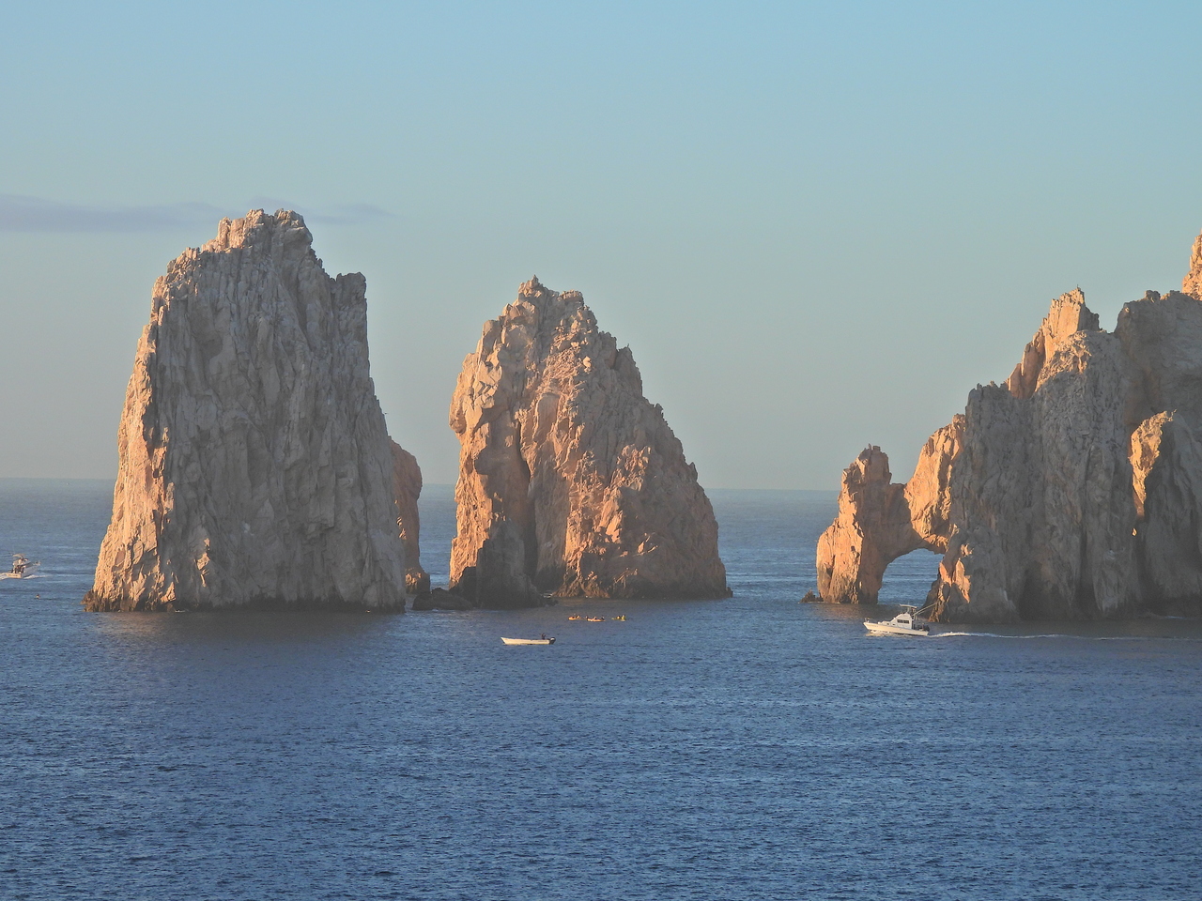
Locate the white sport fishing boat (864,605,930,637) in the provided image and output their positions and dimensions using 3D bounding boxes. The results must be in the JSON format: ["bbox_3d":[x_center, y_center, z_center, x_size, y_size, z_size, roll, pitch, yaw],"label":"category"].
[{"bbox_3d":[46.426,26.708,925.000,10.200,5.000,3.500,1,0,-2],"label":"white sport fishing boat"}]

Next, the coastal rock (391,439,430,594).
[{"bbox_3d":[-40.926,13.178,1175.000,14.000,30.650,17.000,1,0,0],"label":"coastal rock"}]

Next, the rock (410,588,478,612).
[{"bbox_3d":[-28.145,26.642,1050.000,11.690,4.340,8.500,1,0,0],"label":"rock"}]

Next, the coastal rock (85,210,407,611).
[{"bbox_3d":[-63.223,-7.099,1050.000,56.850,71.160,46.000,1,0,0],"label":"coastal rock"}]

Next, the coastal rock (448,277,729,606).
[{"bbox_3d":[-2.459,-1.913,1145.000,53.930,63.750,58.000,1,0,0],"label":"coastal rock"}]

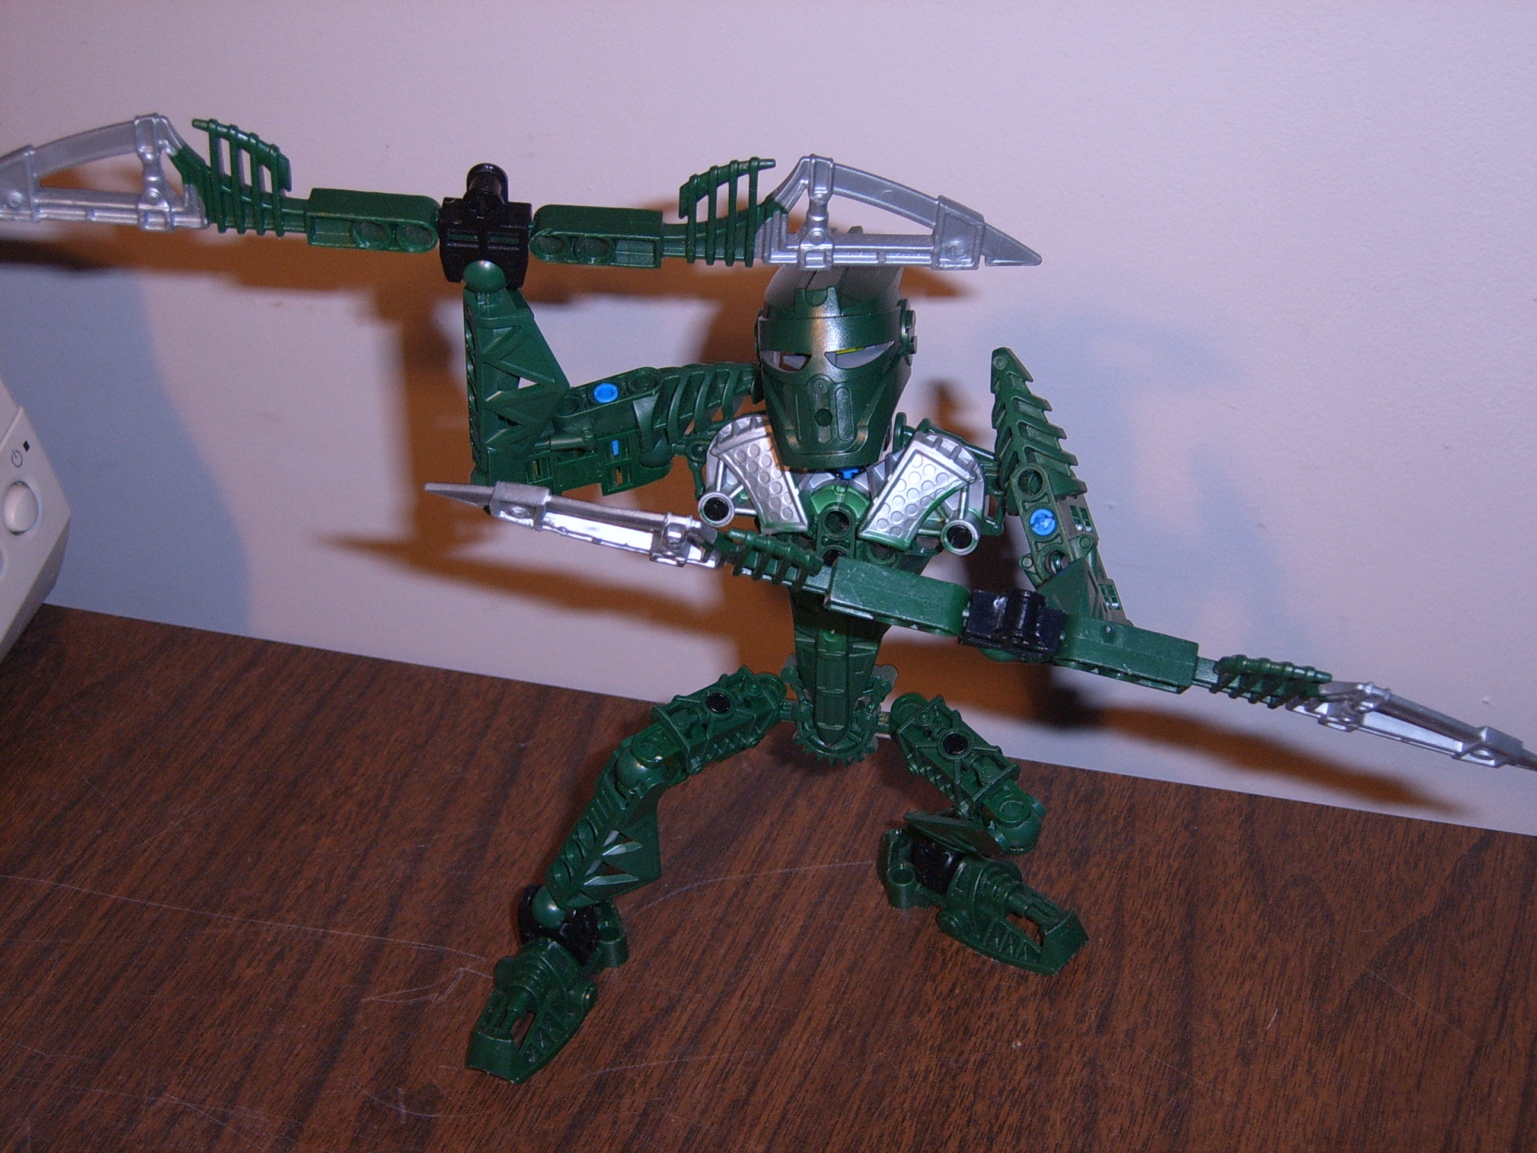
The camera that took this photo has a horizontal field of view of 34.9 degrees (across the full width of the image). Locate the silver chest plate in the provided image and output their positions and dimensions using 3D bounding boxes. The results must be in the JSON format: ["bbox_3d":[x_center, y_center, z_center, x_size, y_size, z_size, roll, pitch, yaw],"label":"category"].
[{"bbox_3d":[0.015,-0.018,0.477,0.056,0.021,0.019,6,16,10],"label":"silver chest plate"}]

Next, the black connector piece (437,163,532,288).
[{"bbox_3d":[-0.052,-0.064,0.446,0.016,0.024,0.008,4,54,2],"label":"black connector piece"}]

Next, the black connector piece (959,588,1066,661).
[{"bbox_3d":[0.042,0.009,0.421,0.016,0.008,0.024,12,-9,0],"label":"black connector piece"}]

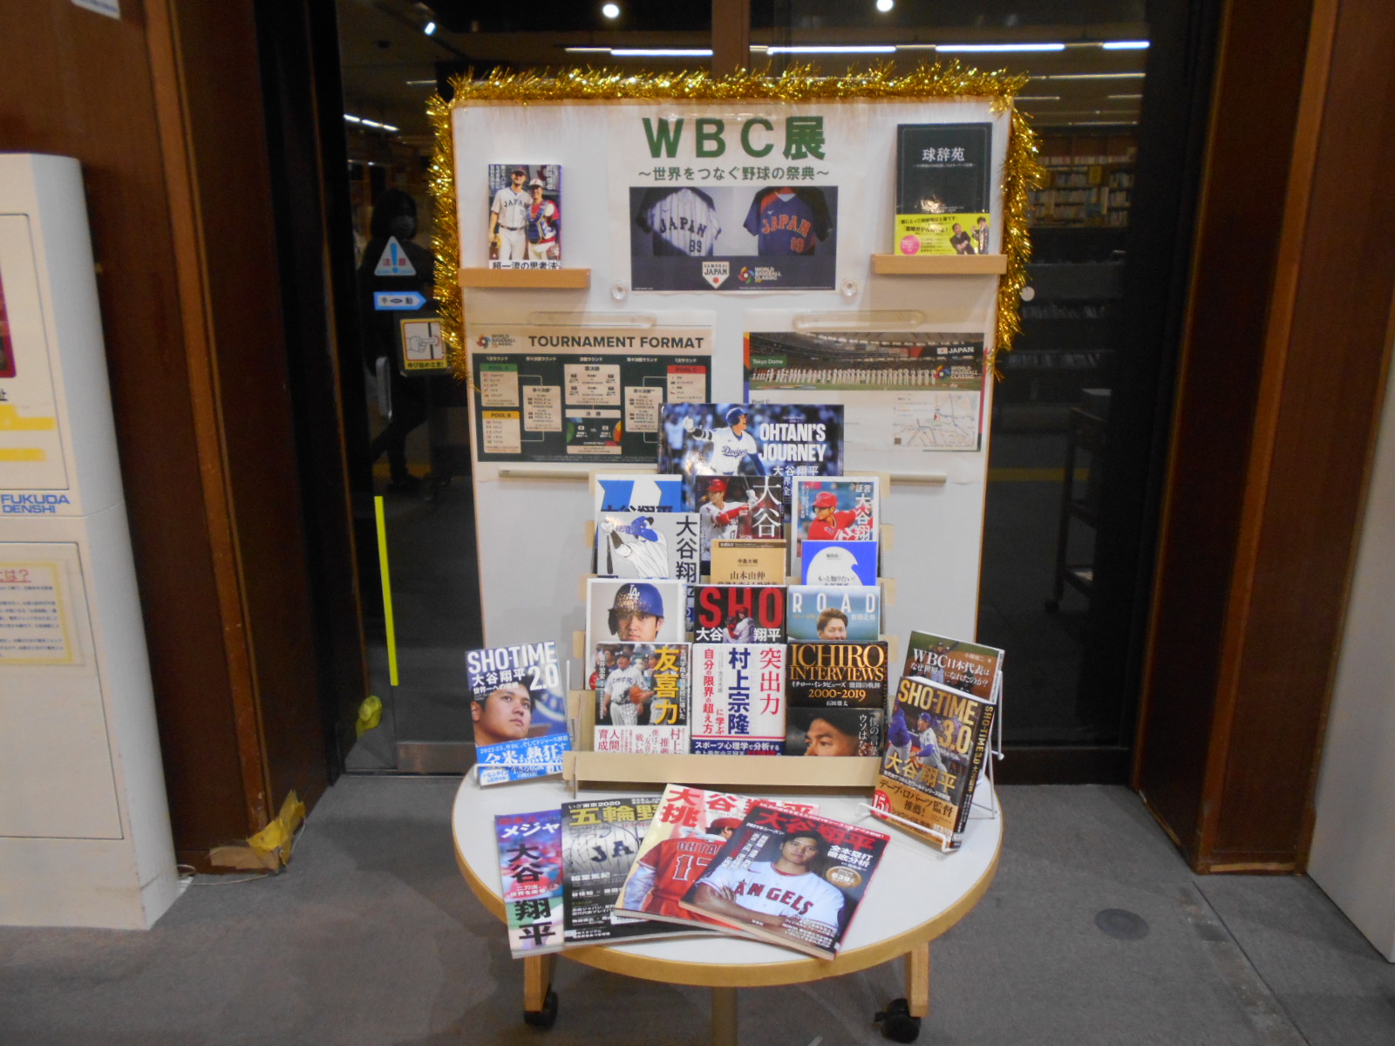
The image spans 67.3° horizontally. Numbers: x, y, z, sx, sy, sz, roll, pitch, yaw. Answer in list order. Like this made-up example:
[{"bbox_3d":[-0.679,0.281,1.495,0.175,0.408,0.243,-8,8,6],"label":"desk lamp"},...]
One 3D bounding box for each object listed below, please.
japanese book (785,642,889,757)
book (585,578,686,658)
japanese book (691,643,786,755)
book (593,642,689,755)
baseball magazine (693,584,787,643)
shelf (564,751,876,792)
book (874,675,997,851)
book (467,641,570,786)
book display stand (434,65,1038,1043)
[{"bbox_3d":[0.187,0.258,1.433,0.132,0.191,0.030,1,-2,3],"label":"japanese book"},{"bbox_3d":[-0.085,0.177,1.470,0.138,0.198,0.015,0,-2,0],"label":"book"},{"bbox_3d":[0.057,0.260,1.432,0.128,0.188,0.018,0,-2,0],"label":"japanese book"},{"bbox_3d":[-0.073,0.258,1.429,0.128,0.188,0.018,0,-2,0],"label":"book"},{"bbox_3d":[0.060,0.182,1.471,0.128,0.188,0.018,0,-2,0],"label":"baseball magazine"},{"bbox_3d":[0.048,0.321,1.398,0.440,0.049,0.040,0,15,0],"label":"shelf"},{"bbox_3d":[0.309,0.315,1.396,0.129,0.188,0.028,14,-1,40],"label":"book"},{"bbox_3d":[-0.252,0.269,1.486,0.129,0.188,0.022,-5,-17,-18],"label":"book"},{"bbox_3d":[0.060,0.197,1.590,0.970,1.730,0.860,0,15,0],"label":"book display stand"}]

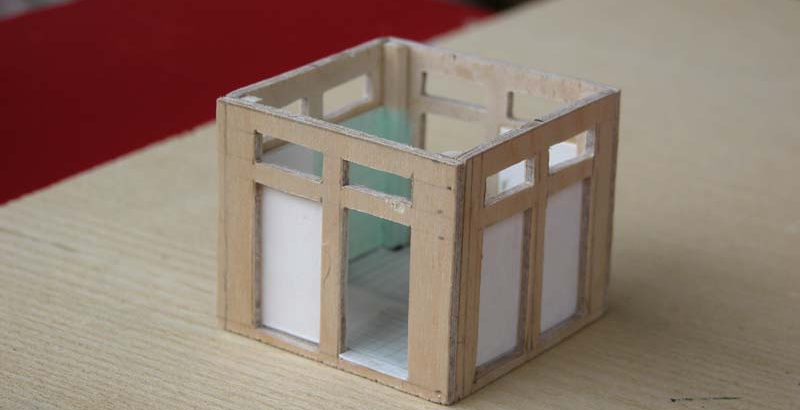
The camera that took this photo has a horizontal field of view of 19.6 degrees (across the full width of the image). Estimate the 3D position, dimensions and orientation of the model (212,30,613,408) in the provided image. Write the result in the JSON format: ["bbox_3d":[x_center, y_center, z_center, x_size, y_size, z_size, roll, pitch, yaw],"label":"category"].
[{"bbox_3d":[0.003,0.001,0.385,0.048,0.040,0.046,16,25,34],"label":"model"}]

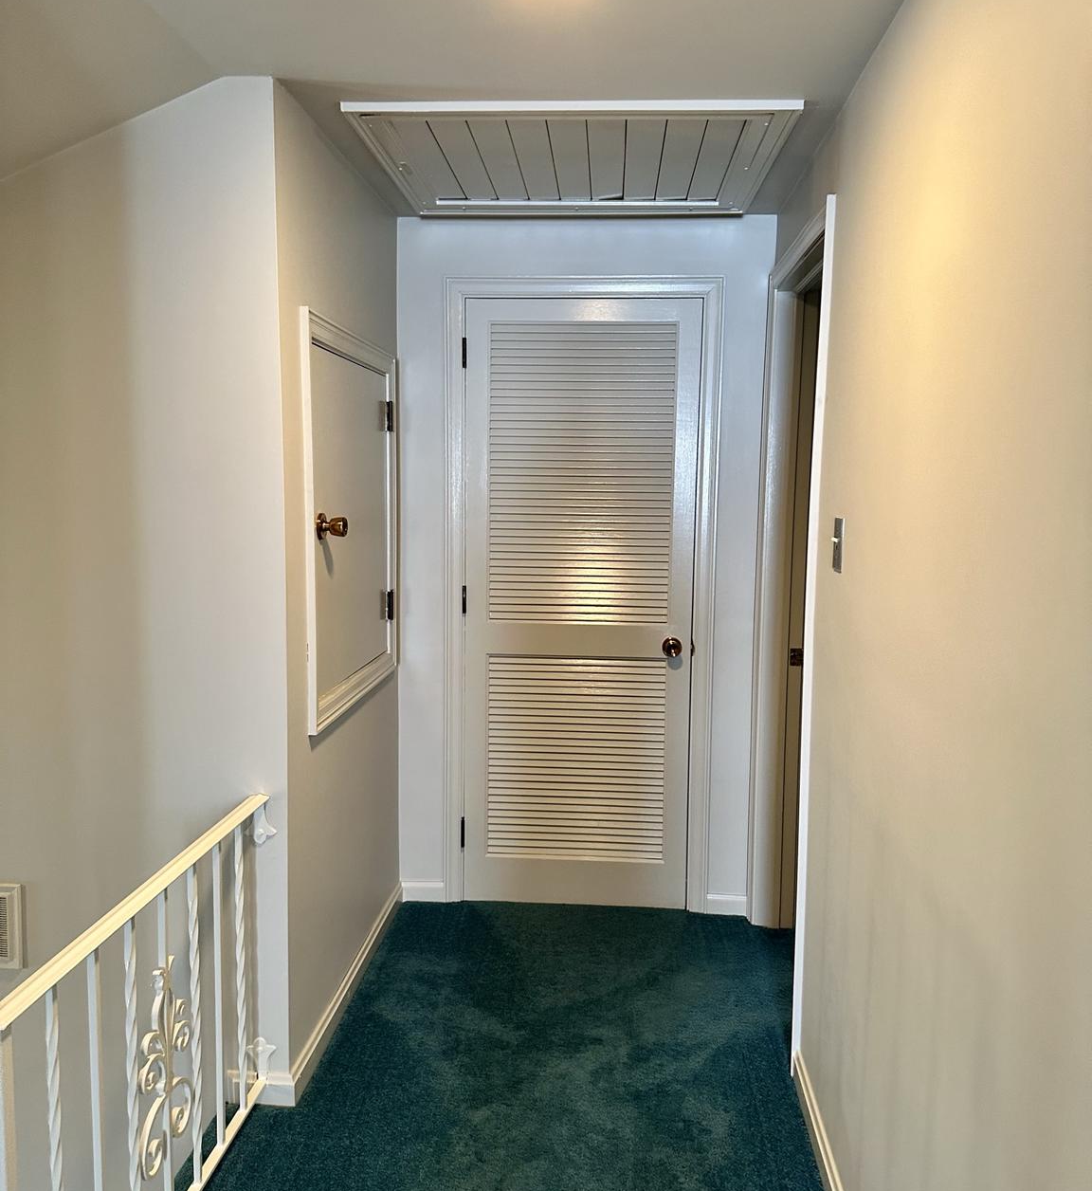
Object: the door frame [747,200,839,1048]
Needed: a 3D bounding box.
[{"bbox_3d":[0.726,0.095,2.844,0.125,2.120,0.915,1,7,4],"label":"door frame"}]

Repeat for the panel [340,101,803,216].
[{"bbox_3d":[0.083,-1.128,2.669,1.016,0.033,0.873,1,7,4],"label":"panel"}]

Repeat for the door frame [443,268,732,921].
[{"bbox_3d":[0.111,0.025,3.390,0.904,2.119,0.085,1,7,4],"label":"door frame"}]

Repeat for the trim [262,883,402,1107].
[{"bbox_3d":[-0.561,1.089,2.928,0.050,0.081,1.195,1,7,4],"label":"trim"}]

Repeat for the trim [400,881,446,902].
[{"bbox_3d":[-0.430,1.035,3.511,0.155,0.075,0.018,1,7,4],"label":"trim"}]

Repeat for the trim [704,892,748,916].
[{"bbox_3d":[0.616,1.059,3.437,0.140,0.070,0.018,1,7,4],"label":"trim"}]

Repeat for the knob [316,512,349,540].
[{"bbox_3d":[-0.523,-0.168,2.483,0.067,0.064,0.064,1,7,4],"label":"knob"}]

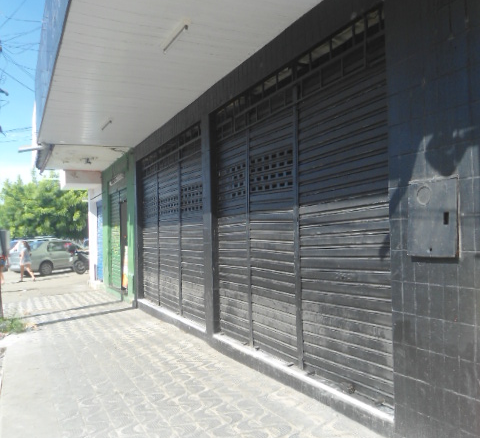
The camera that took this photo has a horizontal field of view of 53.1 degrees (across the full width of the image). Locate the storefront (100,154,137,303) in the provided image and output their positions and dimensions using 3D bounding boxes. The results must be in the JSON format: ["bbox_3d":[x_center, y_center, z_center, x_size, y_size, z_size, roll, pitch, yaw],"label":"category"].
[{"bbox_3d":[-3.341,0.252,13.569,0.300,3.681,4.543,0,-2,-25],"label":"storefront"}]

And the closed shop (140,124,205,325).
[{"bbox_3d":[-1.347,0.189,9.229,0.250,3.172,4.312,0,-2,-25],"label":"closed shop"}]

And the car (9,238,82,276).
[{"bbox_3d":[-9.413,1.889,24.030,1.720,1.620,4.250,-2,-2,20],"label":"car"}]

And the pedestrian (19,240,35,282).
[{"bbox_3d":[-8.368,1.662,18.930,0.600,1.620,0.460,-1,-2,-9],"label":"pedestrian"}]

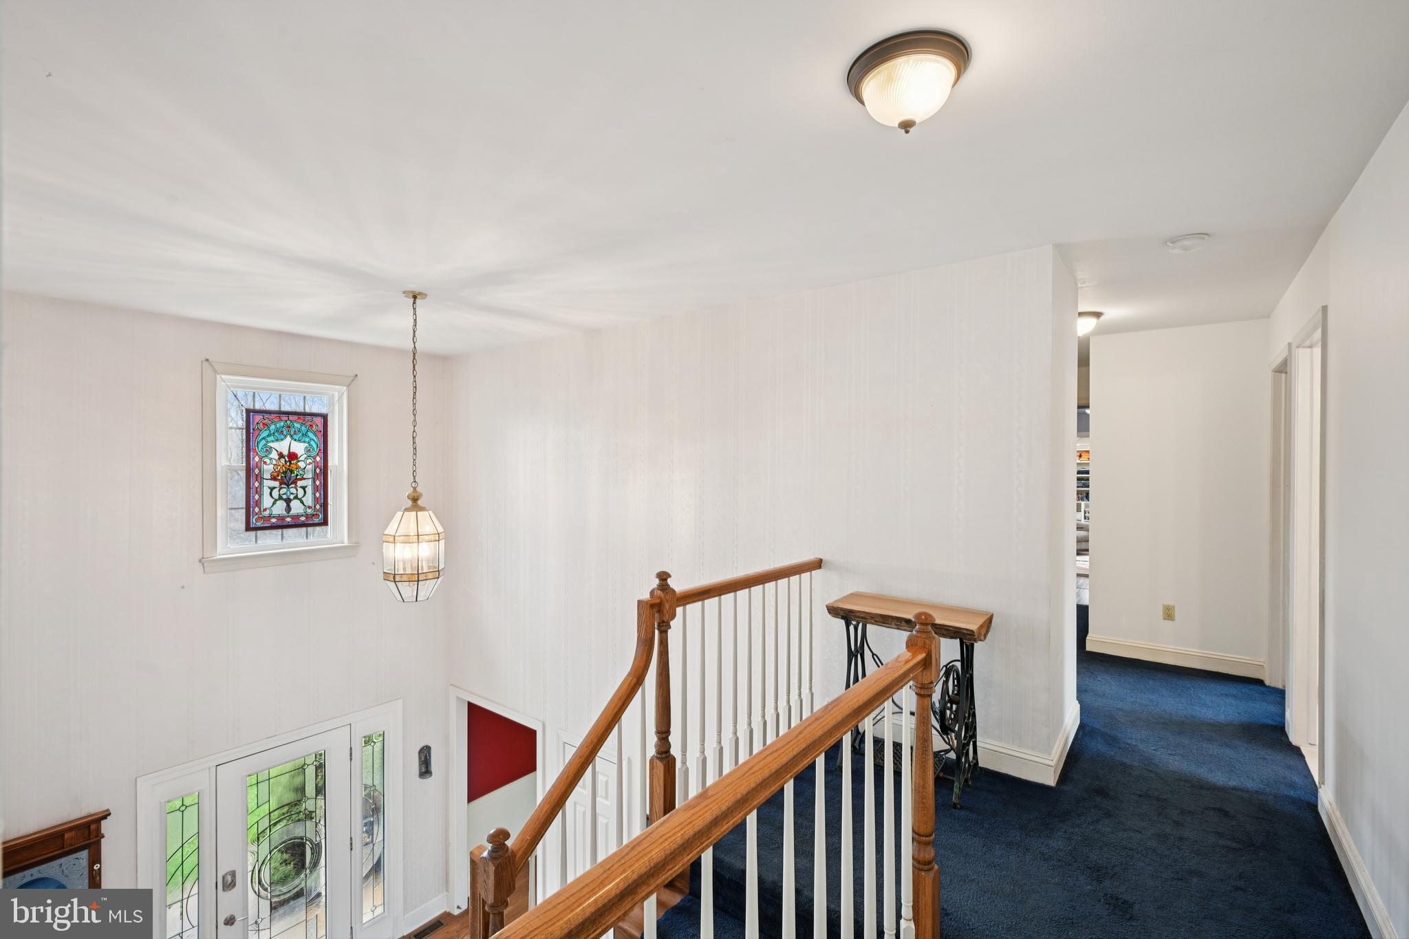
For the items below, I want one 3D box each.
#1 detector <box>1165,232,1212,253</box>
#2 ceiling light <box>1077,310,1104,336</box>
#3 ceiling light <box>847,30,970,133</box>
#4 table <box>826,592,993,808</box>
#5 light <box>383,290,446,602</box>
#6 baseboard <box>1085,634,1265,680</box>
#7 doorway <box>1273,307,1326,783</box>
[{"bbox_3d":[2.137,-0.998,2.768,0.159,0.038,0.159,0,1,37],"label":"detector"},{"bbox_3d":[2.490,-0.963,4.180,0.293,0.151,0.293,0,1,37],"label":"ceiling light"},{"bbox_3d":[0.500,-0.915,1.551,0.291,0.160,0.291,0,1,0],"label":"ceiling light"},{"bbox_3d":[0.980,1.059,2.994,0.707,0.778,0.424,0,1,37],"label":"table"},{"bbox_3d":[-1.699,-0.123,3.671,0.332,1.809,0.332,0,1,37],"label":"light"},{"bbox_3d":[3.397,1.358,4.584,1.045,0.119,0.020,0,1,37],"label":"baseboard"},{"bbox_3d":[3.194,0.370,3.327,0.141,2.131,1.798,0,1,37],"label":"doorway"}]

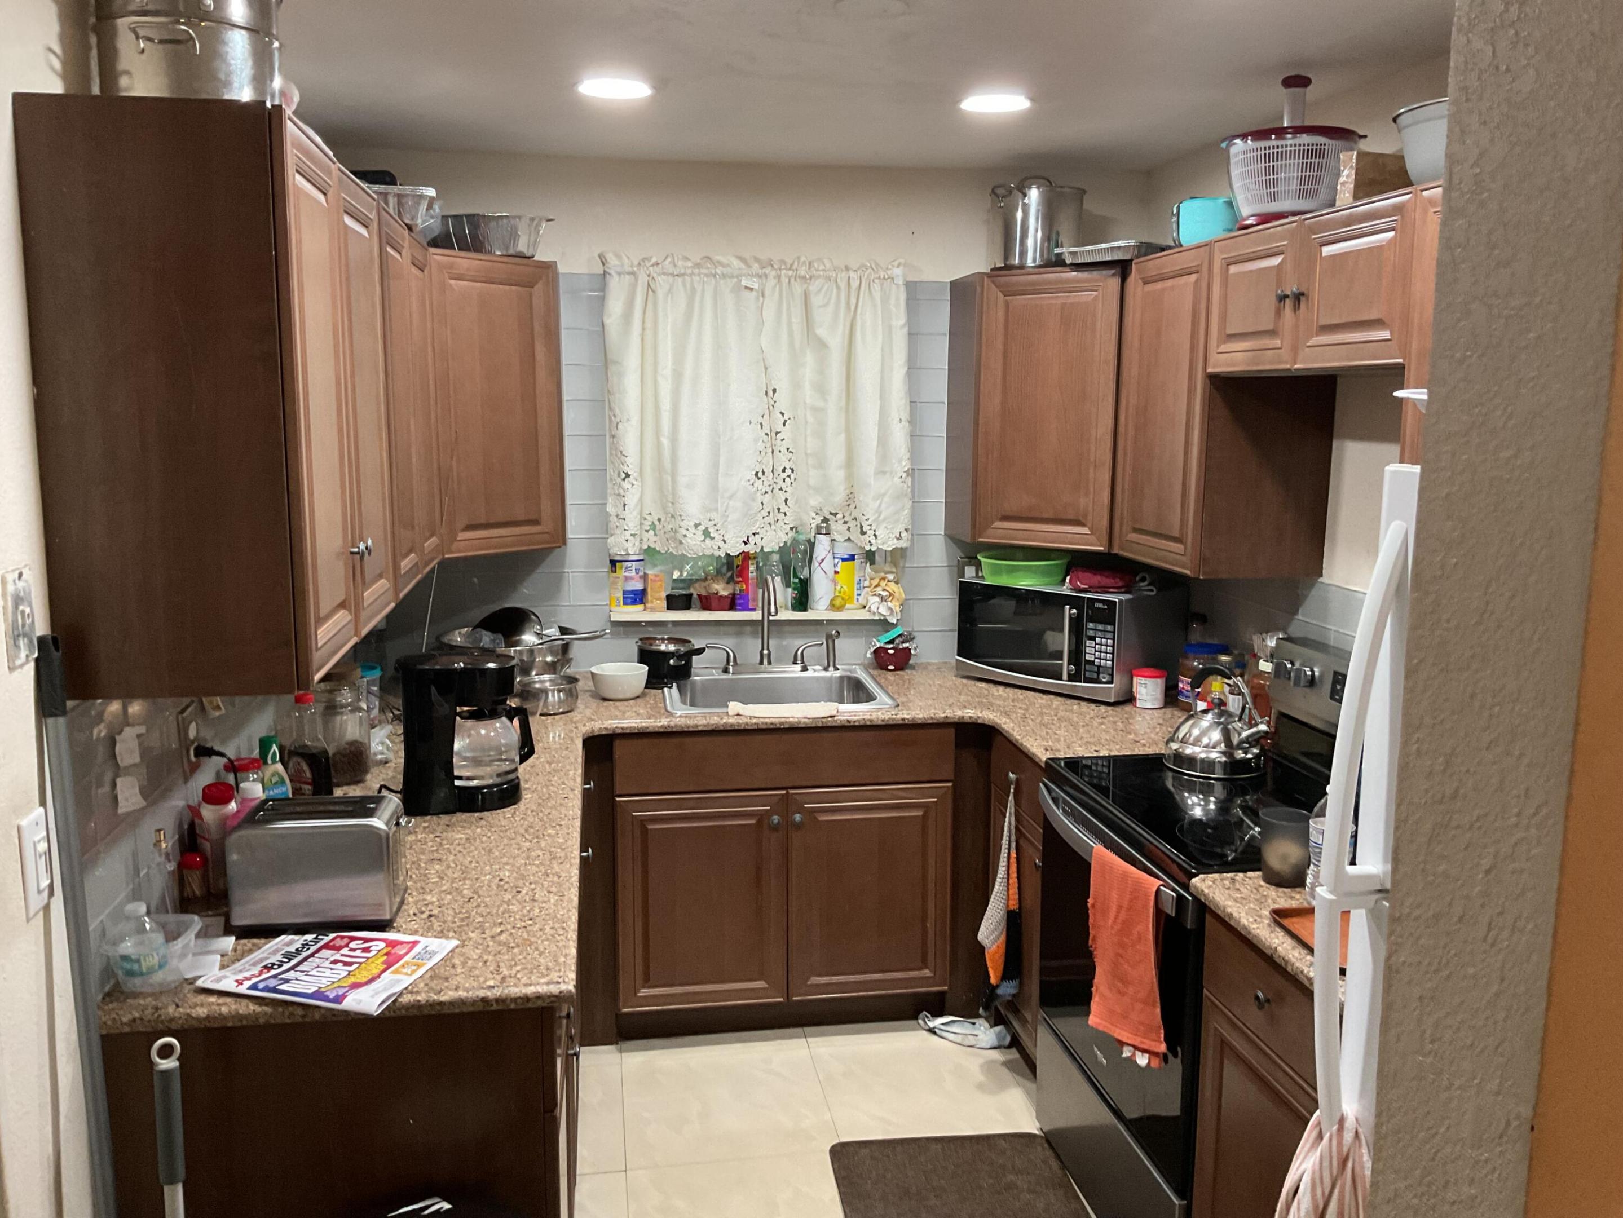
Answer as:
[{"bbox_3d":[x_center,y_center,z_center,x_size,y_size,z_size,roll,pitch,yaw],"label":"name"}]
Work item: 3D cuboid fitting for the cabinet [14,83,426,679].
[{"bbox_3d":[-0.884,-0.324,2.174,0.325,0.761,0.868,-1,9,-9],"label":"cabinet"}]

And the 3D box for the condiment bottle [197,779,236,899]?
[{"bbox_3d":[-0.985,0.377,2.270,0.068,0.172,0.068,-4,10,-26],"label":"condiment bottle"}]

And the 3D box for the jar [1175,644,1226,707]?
[{"bbox_3d":[1.038,0.186,3.616,0.125,0.178,0.125,0,9,0],"label":"jar"}]

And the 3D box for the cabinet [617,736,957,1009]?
[{"bbox_3d":[-0.110,0.642,3.893,0.898,0.752,0.590,-1,9,-9],"label":"cabinet"}]

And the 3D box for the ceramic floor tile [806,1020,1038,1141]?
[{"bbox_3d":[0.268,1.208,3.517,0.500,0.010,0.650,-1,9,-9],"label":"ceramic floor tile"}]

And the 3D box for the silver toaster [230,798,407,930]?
[{"bbox_3d":[-0.795,0.407,2.215,0.260,0.177,0.170,-1,9,-9],"label":"silver toaster"}]

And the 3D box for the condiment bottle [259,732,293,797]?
[{"bbox_3d":[-1.004,0.341,2.555,0.070,0.200,0.050,-5,10,-32],"label":"condiment bottle"}]

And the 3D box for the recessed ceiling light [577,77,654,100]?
[{"bbox_3d":[-0.441,-1.161,3.059,0.175,0.025,0.175,-1,9,-9],"label":"recessed ceiling light"}]

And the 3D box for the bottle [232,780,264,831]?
[{"bbox_3d":[-0.932,0.375,2.289,0.072,0.170,0.065,-1,9,-9],"label":"bottle"}]

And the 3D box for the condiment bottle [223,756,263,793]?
[{"bbox_3d":[-1.030,0.363,2.482,0.066,0.180,0.066,-4,10,-23],"label":"condiment bottle"}]

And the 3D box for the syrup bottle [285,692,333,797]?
[{"bbox_3d":[-0.980,0.286,2.641,0.088,0.242,0.068,2,9,8],"label":"syrup bottle"}]

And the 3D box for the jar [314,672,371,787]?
[{"bbox_3d":[-1.030,0.247,2.977,0.115,0.260,0.115,-3,9,-19],"label":"jar"}]

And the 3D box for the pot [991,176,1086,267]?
[{"bbox_3d":[0.649,-1.097,3.953,0.270,0.265,0.330,8,12,41],"label":"pot"}]

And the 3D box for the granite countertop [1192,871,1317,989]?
[{"bbox_3d":[1.028,0.529,2.145,0.650,0.035,0.600,-1,9,-9],"label":"granite countertop"}]

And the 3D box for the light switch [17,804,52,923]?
[{"bbox_3d":[-0.932,0.308,1.636,0.016,0.117,0.077,-1,9,-9],"label":"light switch"}]

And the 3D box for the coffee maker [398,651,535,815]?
[{"bbox_3d":[-0.691,0.243,2.750,0.264,0.296,0.178,0,9,-5],"label":"coffee maker"}]

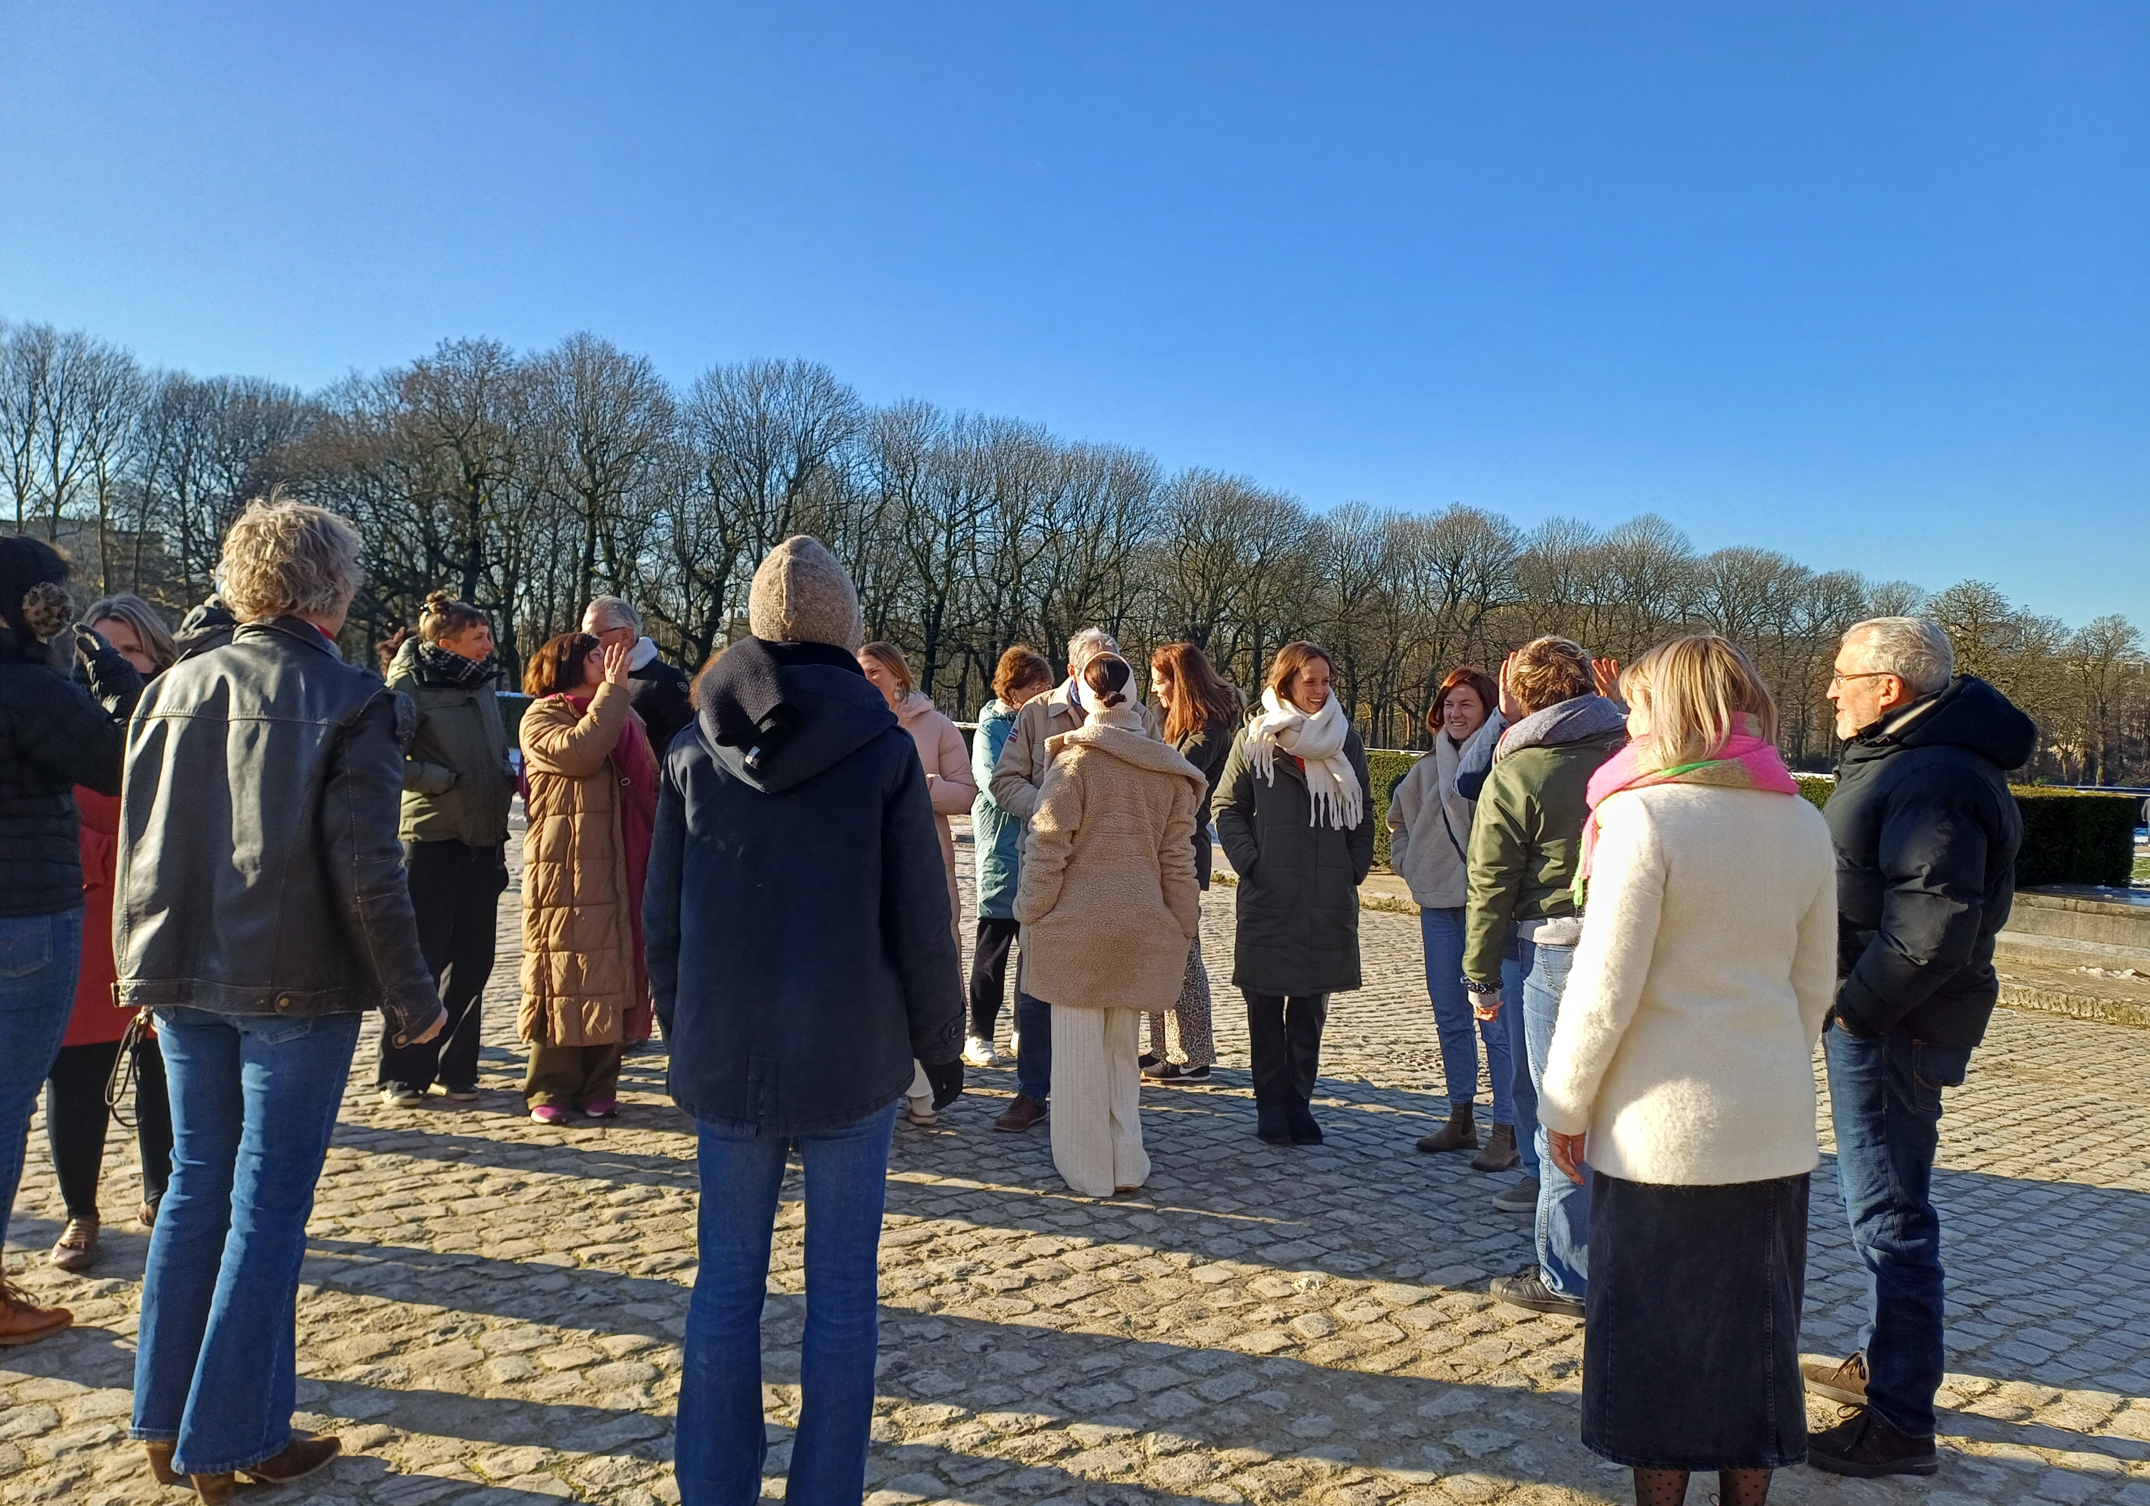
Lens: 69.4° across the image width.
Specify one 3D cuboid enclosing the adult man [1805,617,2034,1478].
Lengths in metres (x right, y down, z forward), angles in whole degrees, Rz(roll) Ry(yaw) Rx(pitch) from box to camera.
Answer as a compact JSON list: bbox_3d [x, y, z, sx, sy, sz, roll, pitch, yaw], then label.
[{"bbox_3d":[1.749,0.584,3.230,0.450,1.730,0.560,2,2,17],"label":"adult man"}]

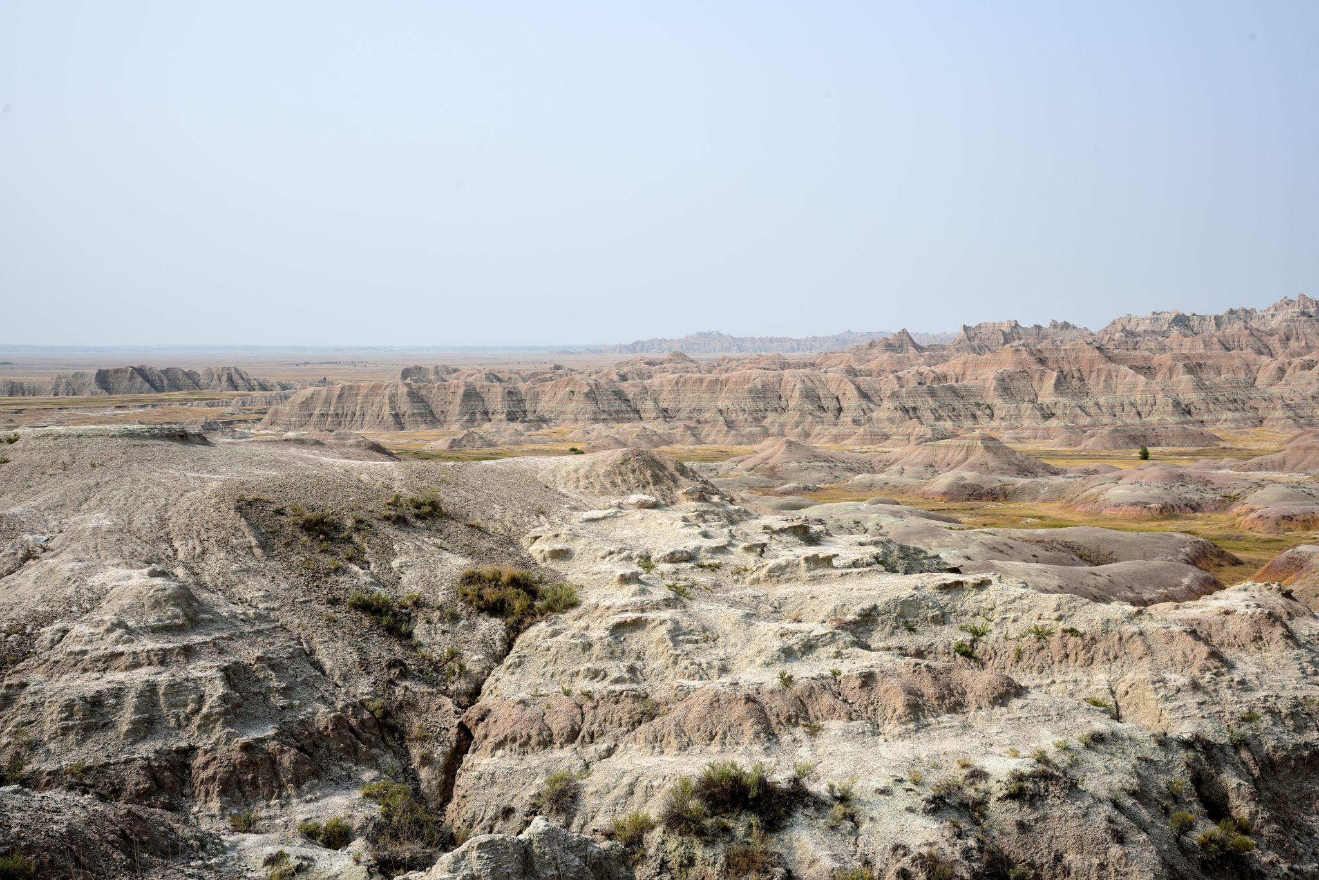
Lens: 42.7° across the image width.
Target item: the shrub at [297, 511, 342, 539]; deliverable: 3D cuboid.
[{"bbox_3d":[-8.460,2.131,42.000,1.130,0.626,0.960,0,3,0],"label":"shrub"}]

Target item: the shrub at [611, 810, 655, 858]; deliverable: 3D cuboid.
[{"bbox_3d":[-0.310,4.560,19.500,0.513,0.483,0.436,0,3,0],"label":"shrub"}]

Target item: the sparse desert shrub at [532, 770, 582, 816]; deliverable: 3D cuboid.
[{"bbox_3d":[-1.216,4.188,20.000,0.587,0.480,0.520,0,3,0],"label":"sparse desert shrub"}]

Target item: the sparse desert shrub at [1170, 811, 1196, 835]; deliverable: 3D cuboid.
[{"bbox_3d":[5.894,4.316,19.000,0.302,0.280,0.290,0,3,0],"label":"sparse desert shrub"}]

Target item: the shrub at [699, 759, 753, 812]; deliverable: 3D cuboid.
[{"bbox_3d":[0.795,4.096,20.000,0.648,0.540,0.580,0,3,0],"label":"shrub"}]

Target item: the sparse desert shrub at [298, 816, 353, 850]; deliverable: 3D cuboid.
[{"bbox_3d":[-3.961,4.659,20.000,0.648,0.309,0.551,0,3,0],"label":"sparse desert shrub"}]

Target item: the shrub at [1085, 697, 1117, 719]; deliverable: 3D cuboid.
[{"bbox_3d":[6.017,3.649,23.000,0.436,0.280,0.380,0,3,0],"label":"shrub"}]

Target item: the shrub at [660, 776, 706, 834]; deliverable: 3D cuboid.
[{"bbox_3d":[0.265,4.177,19.300,0.519,0.600,0.500,0,3,0],"label":"shrub"}]

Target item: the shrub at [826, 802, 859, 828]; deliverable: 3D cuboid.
[{"bbox_3d":[2.176,4.445,20.000,0.379,0.267,0.322,0,3,0],"label":"shrub"}]

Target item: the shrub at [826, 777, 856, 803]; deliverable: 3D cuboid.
[{"bbox_3d":[2.227,4.297,20.700,0.367,0.257,0.312,0,3,0],"label":"shrub"}]

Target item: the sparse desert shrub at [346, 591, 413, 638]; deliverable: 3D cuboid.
[{"bbox_3d":[-4.473,2.798,27.000,1.073,0.660,0.850,0,3,0],"label":"sparse desert shrub"}]

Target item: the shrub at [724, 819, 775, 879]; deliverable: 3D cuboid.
[{"bbox_3d":[1.001,4.485,18.500,0.565,0.584,0.481,0,3,0],"label":"shrub"}]

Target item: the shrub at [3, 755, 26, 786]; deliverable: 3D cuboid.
[{"bbox_3d":[-8.425,4.311,22.000,0.296,0.372,0.251,0,3,0],"label":"shrub"}]

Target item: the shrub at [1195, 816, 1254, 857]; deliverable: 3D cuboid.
[{"bbox_3d":[6.886,4.819,20.500,0.727,0.370,0.618,0,3,0],"label":"shrub"}]

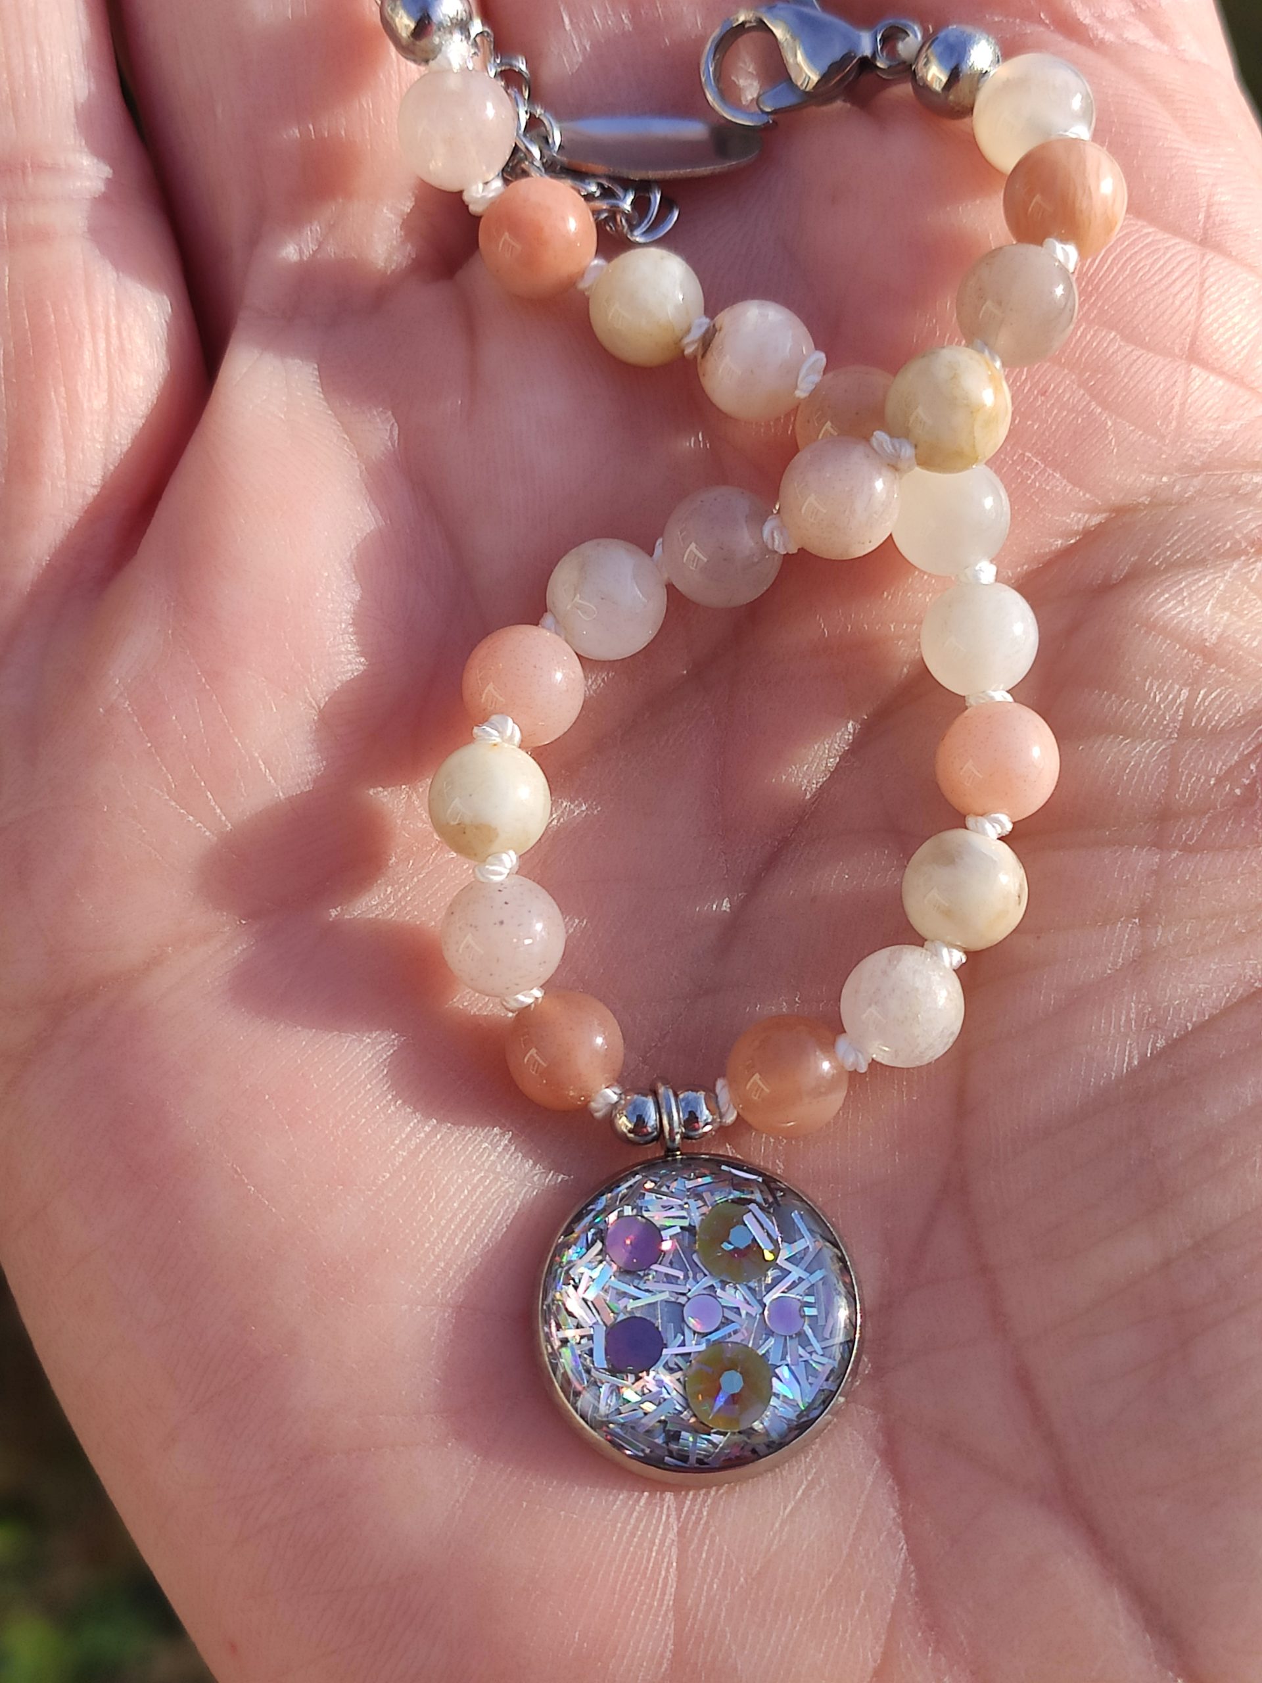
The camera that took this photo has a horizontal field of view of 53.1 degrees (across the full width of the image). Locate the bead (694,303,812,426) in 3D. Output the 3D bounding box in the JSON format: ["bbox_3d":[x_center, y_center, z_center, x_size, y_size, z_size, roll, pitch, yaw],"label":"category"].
[{"bbox_3d":[0.009,-0.033,0.086,0.008,0.008,0.008,0,60,0],"label":"bead"}]

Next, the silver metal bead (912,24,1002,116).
[{"bbox_3d":[0.022,-0.053,0.087,0.006,0.006,0.006,1,55,-1],"label":"silver metal bead"}]

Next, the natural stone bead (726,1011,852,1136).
[{"bbox_3d":[0.010,0.015,0.084,0.008,0.008,0.008,0,60,0],"label":"natural stone bead"}]

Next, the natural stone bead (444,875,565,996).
[{"bbox_3d":[-0.008,0.006,0.083,0.008,0.008,0.008,1,55,-1],"label":"natural stone bead"}]

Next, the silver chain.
[{"bbox_3d":[-0.003,-0.049,0.088,0.008,0.005,0.019,-40,90,-7],"label":"silver chain"}]

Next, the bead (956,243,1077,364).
[{"bbox_3d":[0.027,-0.037,0.087,0.008,0.008,0.008,0,53,0],"label":"bead"}]

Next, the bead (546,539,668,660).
[{"bbox_3d":[-0.002,-0.016,0.084,0.008,0.008,0.008,0,60,0],"label":"bead"}]

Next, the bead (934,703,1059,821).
[{"bbox_3d":[0.024,-0.005,0.084,0.008,0.008,0.008,0,60,0],"label":"bead"}]

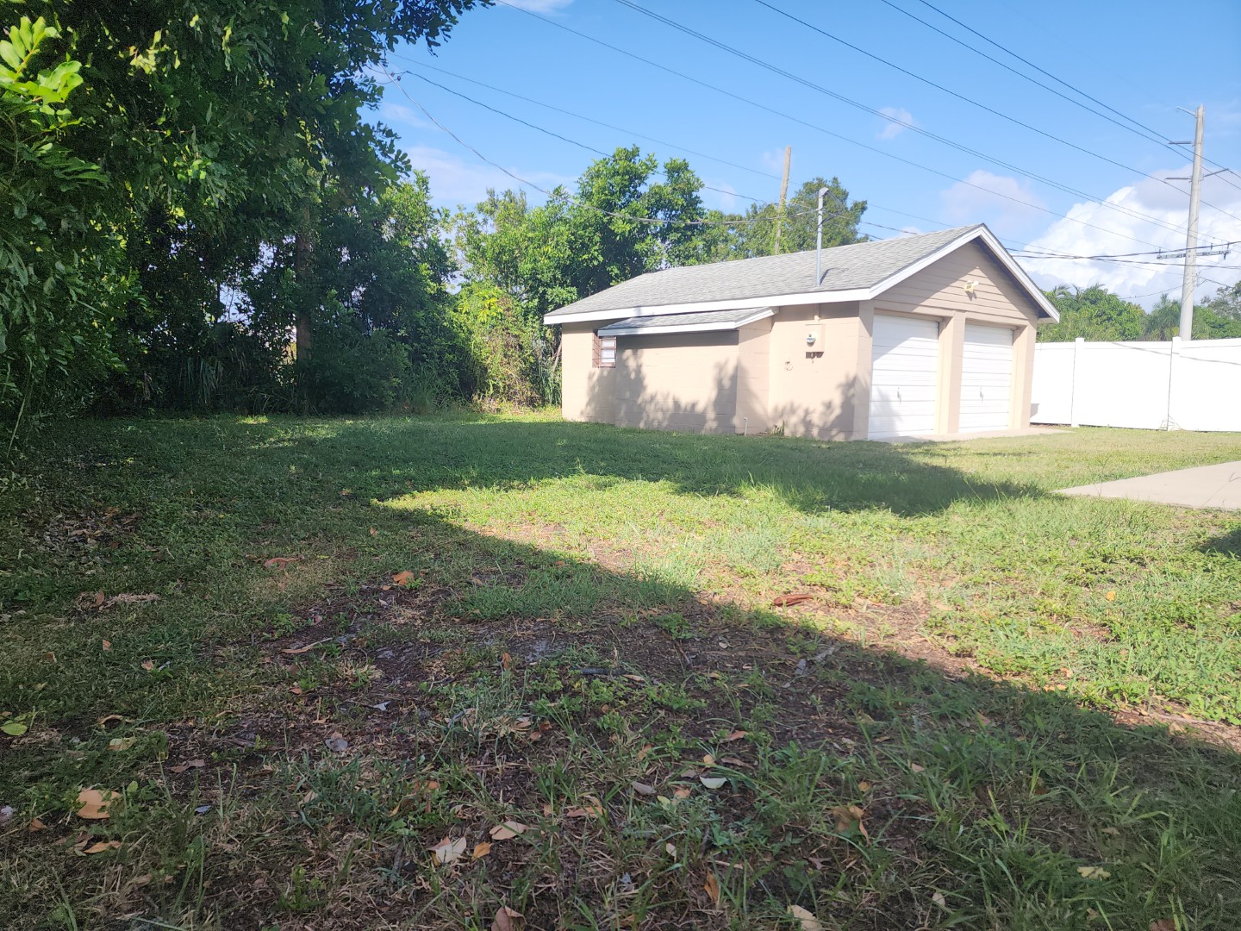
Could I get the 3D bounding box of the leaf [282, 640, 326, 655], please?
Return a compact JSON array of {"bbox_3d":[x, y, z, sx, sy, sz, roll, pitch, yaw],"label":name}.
[{"bbox_3d":[-1.099,0.622,2.855,0.140,0.020,0.040,-3,7,-30],"label":"leaf"}]

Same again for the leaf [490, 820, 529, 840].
[{"bbox_3d":[-0.231,0.753,1.701,0.085,0.020,0.055,-1,6,-17],"label":"leaf"}]

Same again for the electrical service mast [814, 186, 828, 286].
[{"bbox_3d":[3.213,-3.608,13.133,0.190,1.620,0.100,1,6,6],"label":"electrical service mast"}]

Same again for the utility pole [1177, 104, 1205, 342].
[{"bbox_3d":[27.773,-10.075,40.141,0.520,14.350,0.520,1,6,0],"label":"utility pole"}]

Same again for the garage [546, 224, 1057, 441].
[{"bbox_3d":[3.366,-2.708,17.507,6.740,3.620,8.550,-4,8,-39],"label":"garage"}]

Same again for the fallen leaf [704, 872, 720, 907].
[{"bbox_3d":[0.171,0.777,1.522,0.032,0.025,0.090,1,6,0],"label":"fallen leaf"}]

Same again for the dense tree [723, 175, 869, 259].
[{"bbox_3d":[6.287,-6.389,30.498,5.700,8.370,5.400,1,6,0],"label":"dense tree"}]

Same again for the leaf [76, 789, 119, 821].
[{"bbox_3d":[-1.136,0.731,1.786,0.085,0.020,0.080,-1,6,-17],"label":"leaf"}]

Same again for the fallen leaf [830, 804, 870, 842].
[{"bbox_3d":[0.496,0.757,1.761,0.075,0.030,0.070,3,6,17],"label":"fallen leaf"}]

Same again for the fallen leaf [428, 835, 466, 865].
[{"bbox_3d":[-0.346,0.758,1.635,0.074,0.030,0.060,0,6,-11],"label":"fallen leaf"}]

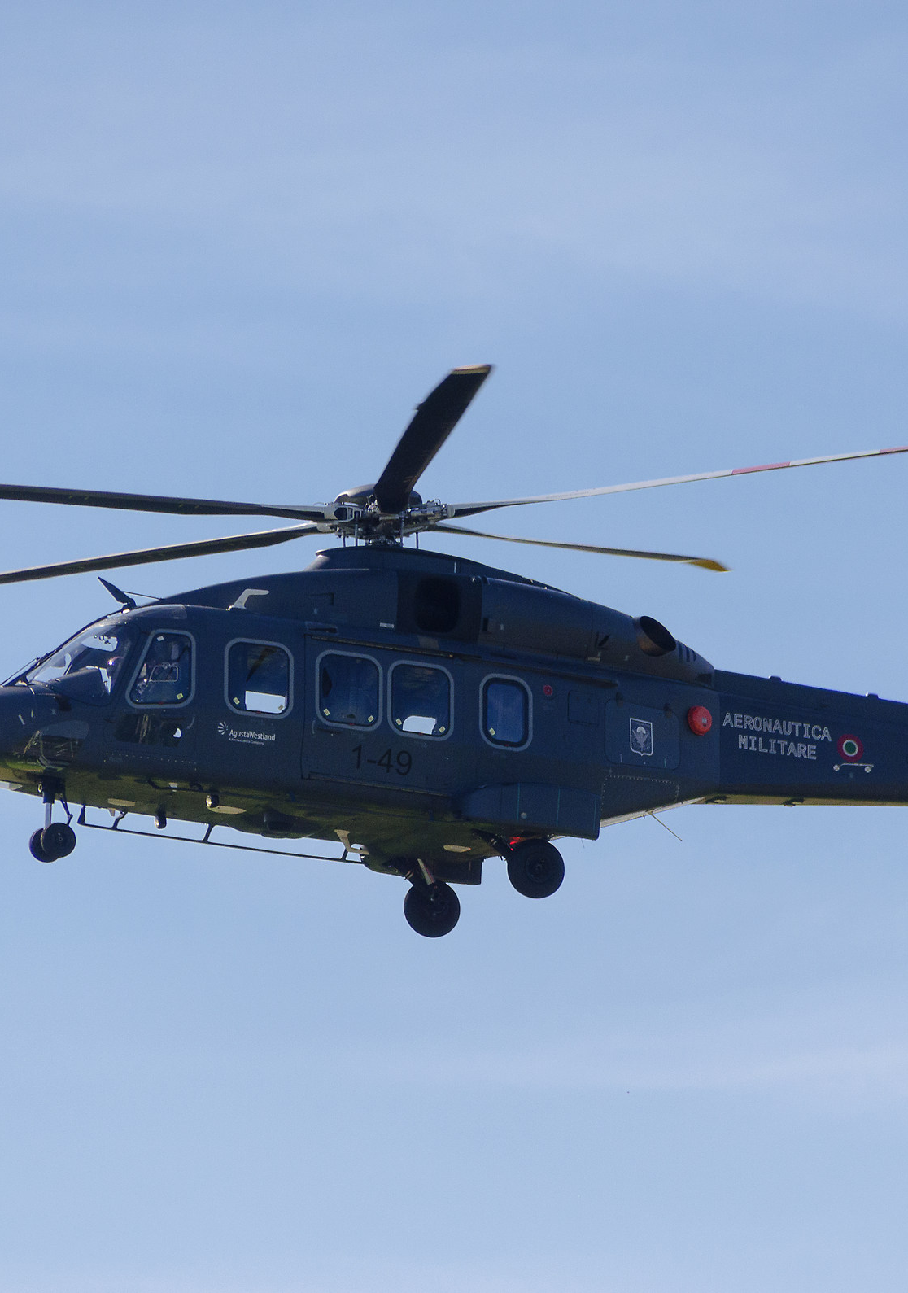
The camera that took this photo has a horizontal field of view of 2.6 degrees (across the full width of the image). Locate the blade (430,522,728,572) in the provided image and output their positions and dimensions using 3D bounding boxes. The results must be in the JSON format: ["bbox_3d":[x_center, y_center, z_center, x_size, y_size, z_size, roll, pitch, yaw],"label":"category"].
[{"bbox_3d":[1.319,-0.991,208.077,0.550,0.220,6.303,-8,-8,29],"label":"blade"}]

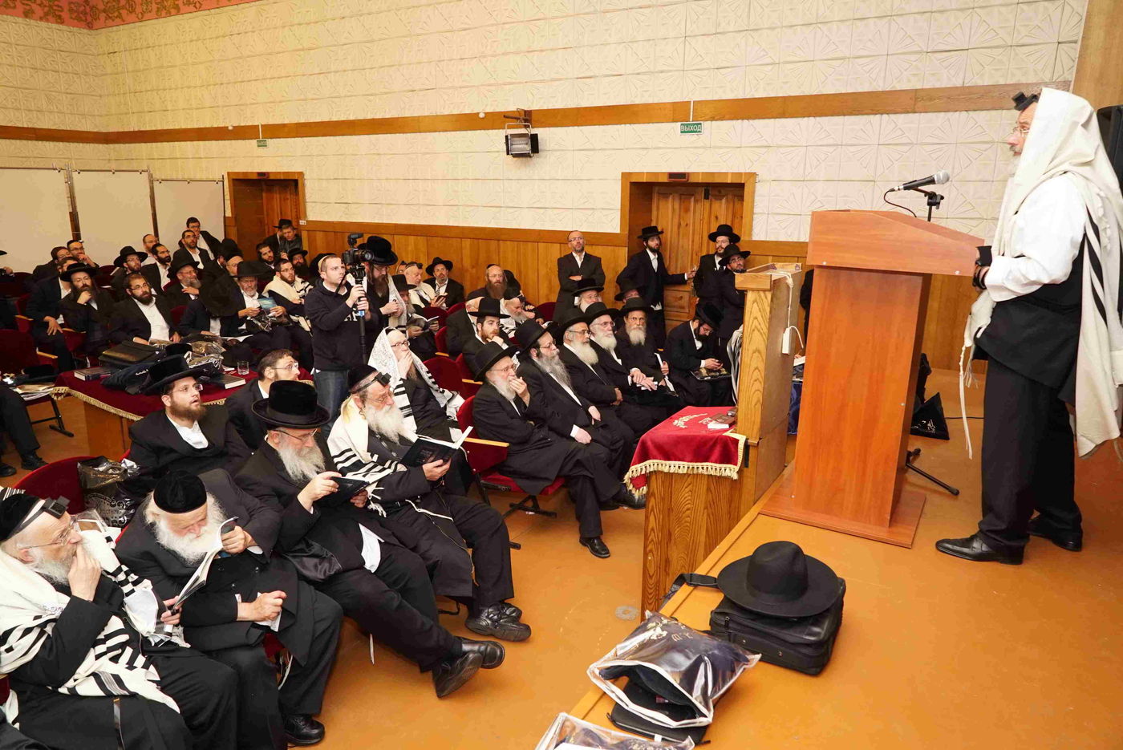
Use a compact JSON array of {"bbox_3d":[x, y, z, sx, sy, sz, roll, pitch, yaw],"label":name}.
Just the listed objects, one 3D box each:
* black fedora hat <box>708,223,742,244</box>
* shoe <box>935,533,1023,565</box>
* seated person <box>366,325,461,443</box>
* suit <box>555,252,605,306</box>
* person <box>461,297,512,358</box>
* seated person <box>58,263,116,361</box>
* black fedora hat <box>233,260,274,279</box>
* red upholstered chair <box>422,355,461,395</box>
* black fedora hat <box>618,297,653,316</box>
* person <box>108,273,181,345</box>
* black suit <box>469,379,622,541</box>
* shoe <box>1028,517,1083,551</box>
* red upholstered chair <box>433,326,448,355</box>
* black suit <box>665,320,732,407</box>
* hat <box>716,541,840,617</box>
[{"bbox_3d":[1.435,-1.250,6.620,0.300,0.140,0.350,4,10,25],"label":"black fedora hat"},{"bbox_3d":[1.683,0.670,2.989,0.300,0.105,0.110,6,15,20],"label":"shoe"},{"bbox_3d":[-1.064,0.035,5.310,0.520,0.770,0.640,8,16,28],"label":"seated person"},{"bbox_3d":[0.173,-0.870,7.621,0.540,0.780,0.330,0,14,-4],"label":"suit"},{"bbox_3d":[-0.442,0.043,6.178,0.780,1.320,0.570,13,18,41],"label":"person"},{"bbox_3d":[-4.635,-0.442,7.589,0.820,1.350,0.580,11,17,35],"label":"seated person"},{"bbox_3d":[-3.047,-1.031,7.400,0.330,0.140,0.360,-7,16,-27],"label":"black fedora hat"},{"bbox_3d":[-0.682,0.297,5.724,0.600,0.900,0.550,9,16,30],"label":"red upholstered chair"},{"bbox_3d":[0.650,-0.607,6.650,0.320,0.140,0.350,0,14,-2],"label":"black fedora hat"},{"bbox_3d":[-3.745,-0.269,7.018,0.800,1.310,0.600,11,17,35],"label":"person"},{"bbox_3d":[-0.118,0.488,4.651,0.930,0.920,0.550,9,16,30],"label":"black suit"},{"bbox_3d":[2.085,0.651,3.230,0.106,0.108,0.295,-12,19,-43],"label":"shoe"},{"bbox_3d":[-0.922,-0.040,7.371,0.600,0.900,0.550,9,16,30],"label":"red upholstered chair"},{"bbox_3d":[1.215,-0.011,6.694,0.720,0.960,0.560,11,17,36],"label":"black suit"},{"bbox_3d":[0.710,0.613,2.435,0.390,0.138,0.355,-5,18,-3],"label":"hat"}]

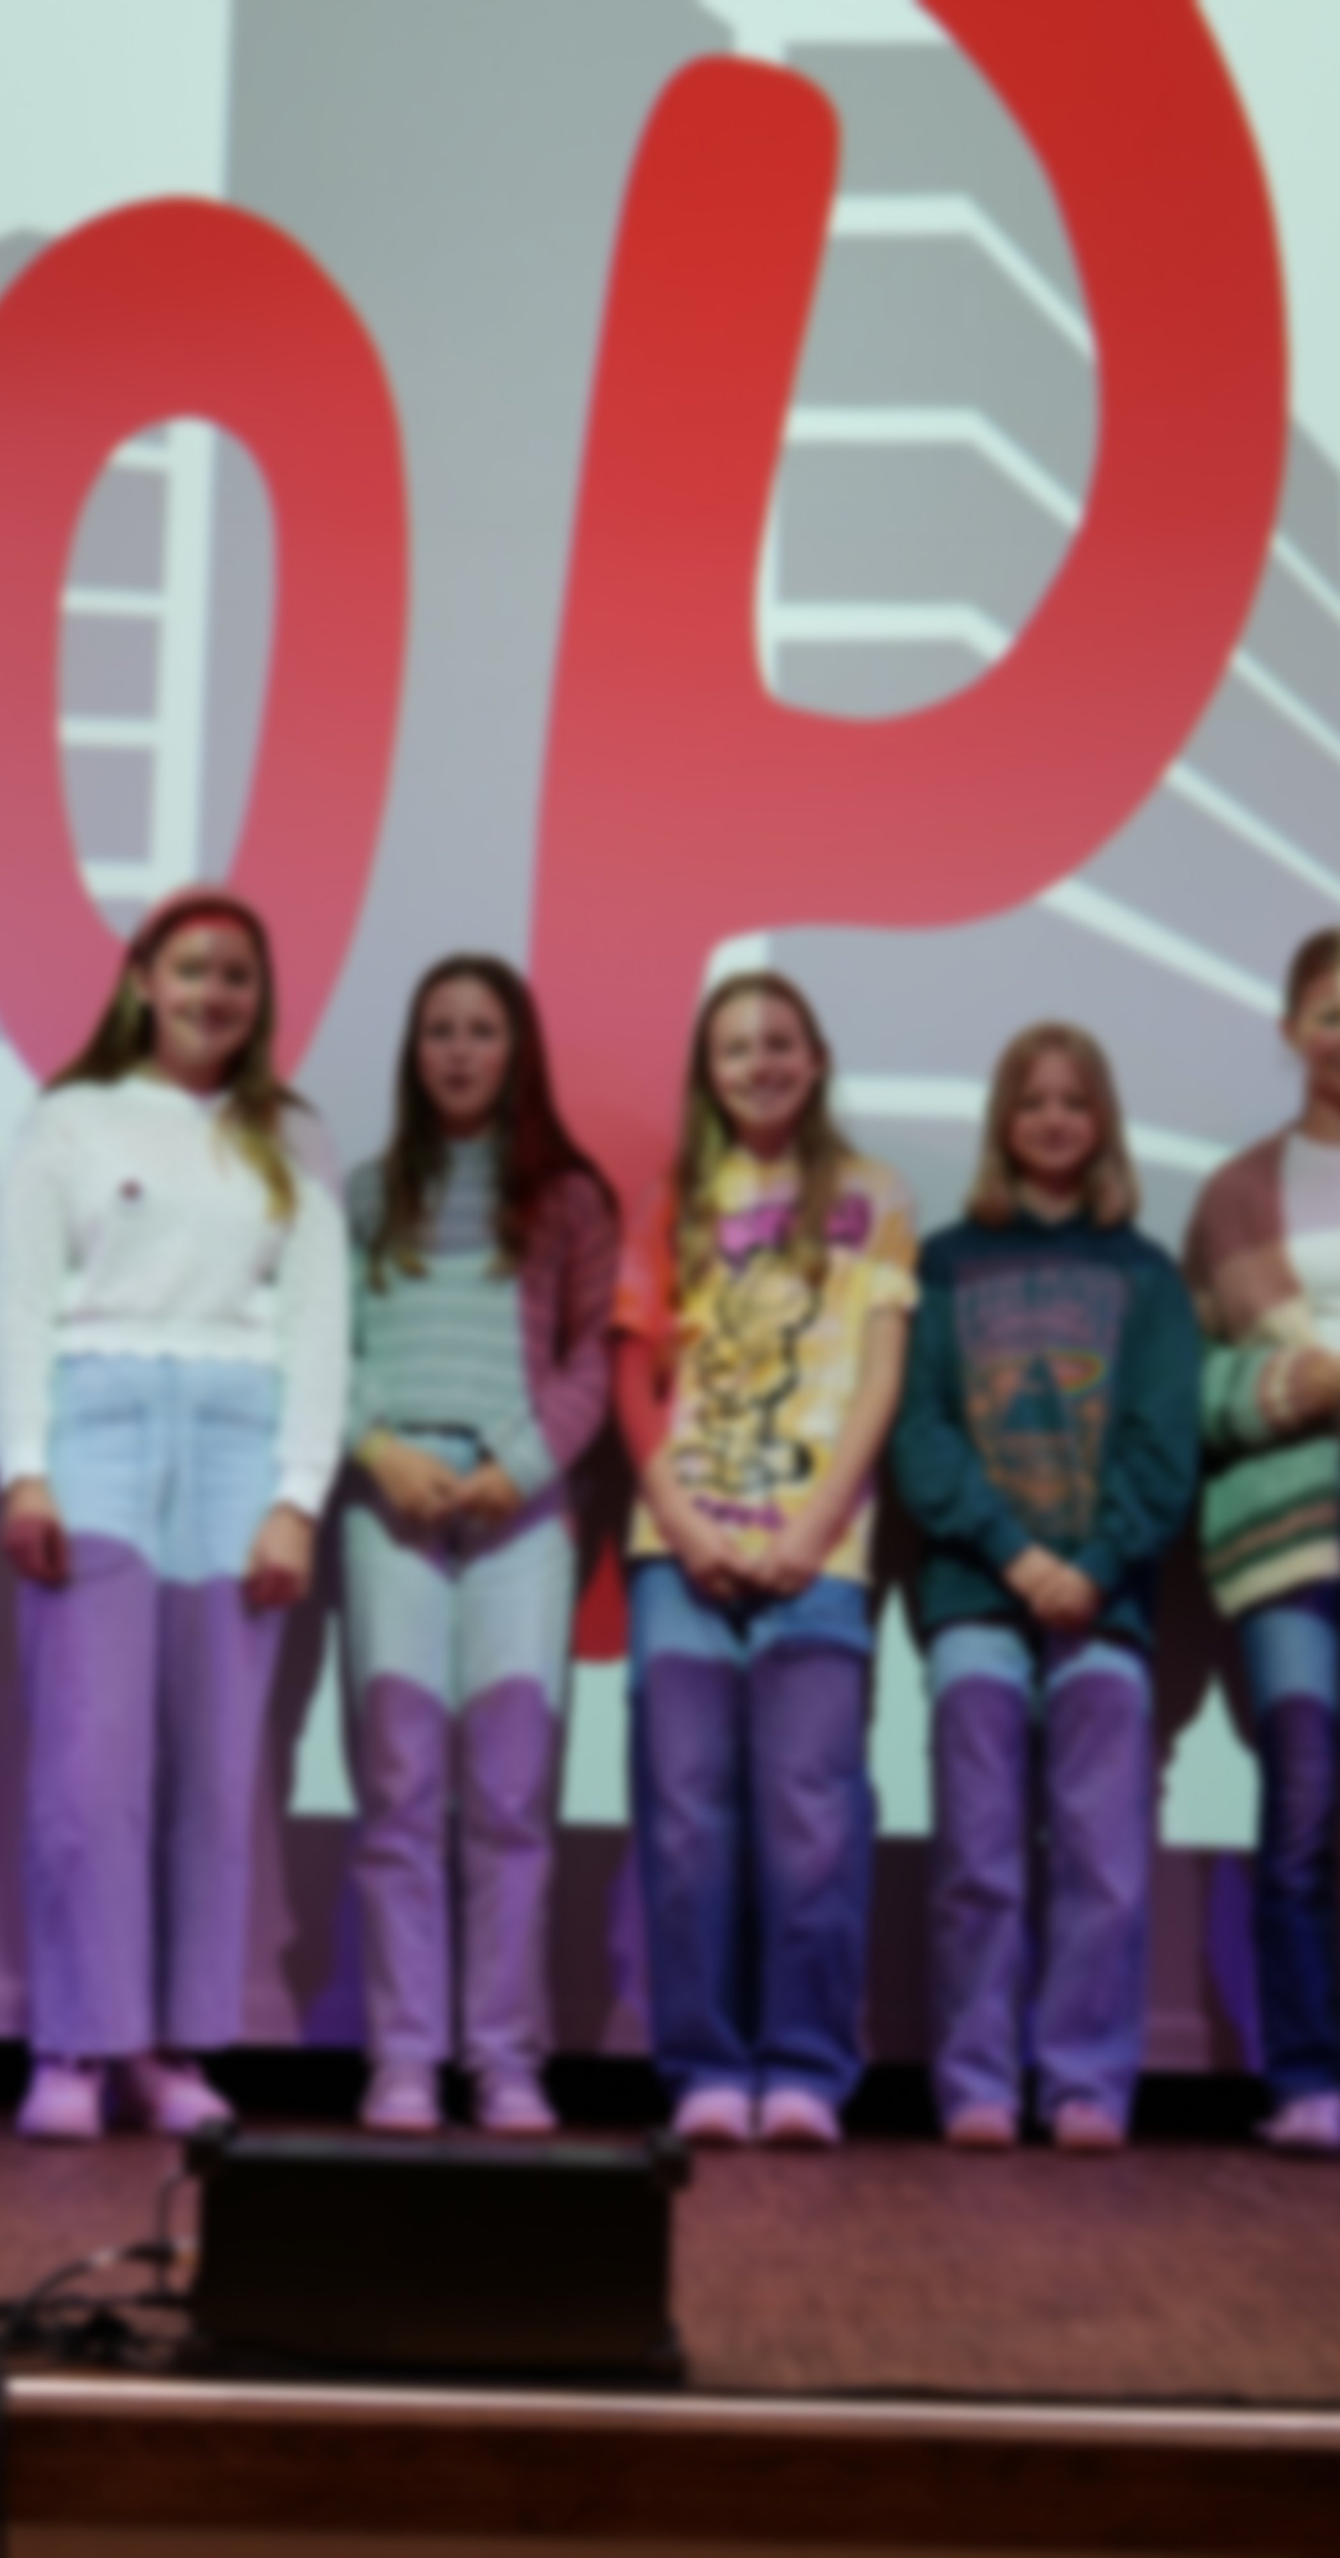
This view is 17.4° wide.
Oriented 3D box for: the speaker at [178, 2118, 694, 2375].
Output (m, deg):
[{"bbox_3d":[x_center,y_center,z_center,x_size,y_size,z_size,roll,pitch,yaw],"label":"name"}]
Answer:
[{"bbox_3d":[-0.177,0.780,3.545,0.383,0.176,0.300,2,-6,0],"label":"speaker"}]

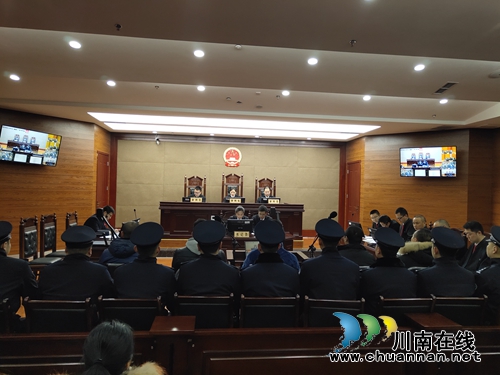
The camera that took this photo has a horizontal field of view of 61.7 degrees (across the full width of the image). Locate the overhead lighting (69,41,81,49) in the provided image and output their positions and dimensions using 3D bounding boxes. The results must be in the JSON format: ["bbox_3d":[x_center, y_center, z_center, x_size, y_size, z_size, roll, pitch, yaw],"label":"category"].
[{"bbox_3d":[-2.151,-1.754,5.150,0.150,0.050,0.150,1,0,-6],"label":"overhead lighting"}]

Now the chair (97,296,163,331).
[{"bbox_3d":[-0.909,1.185,3.349,0.480,0.840,0.540,1,0,-6],"label":"chair"}]

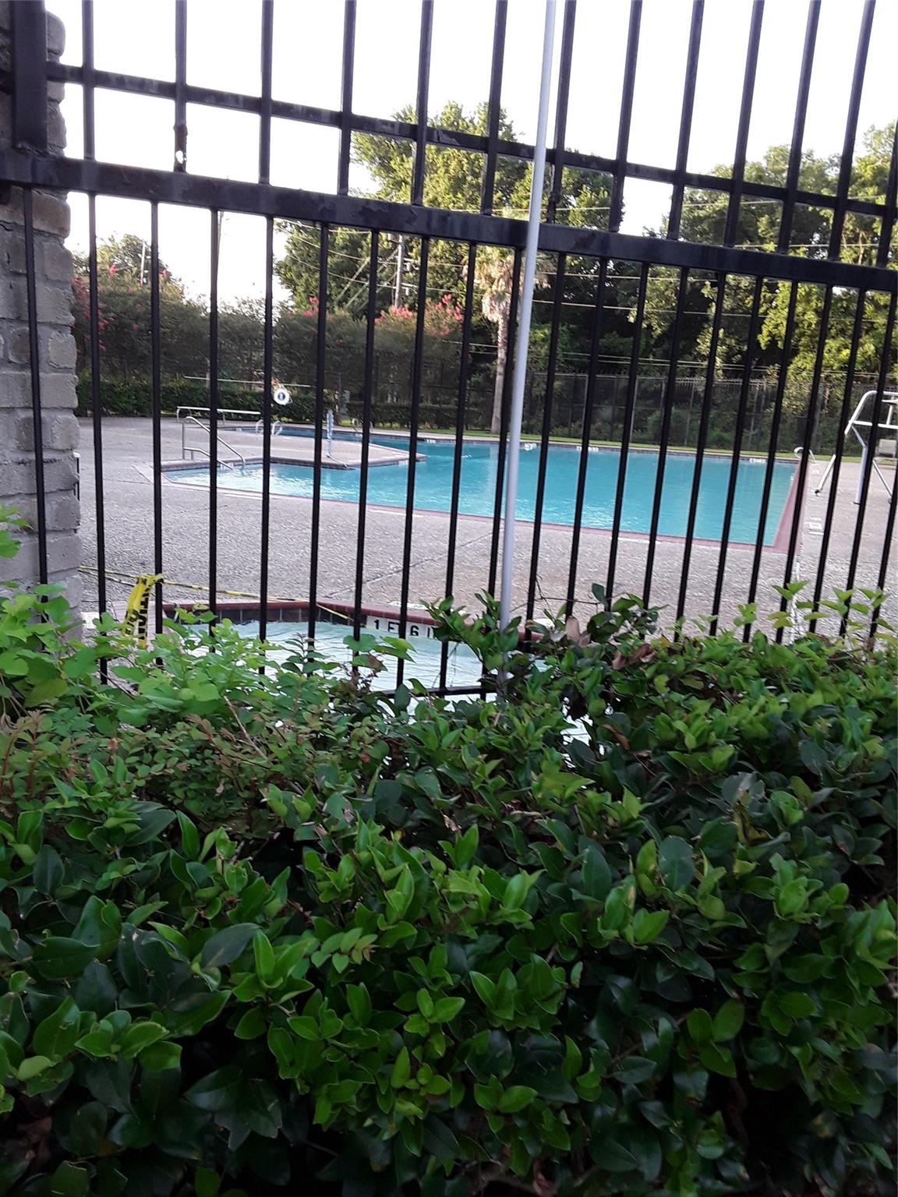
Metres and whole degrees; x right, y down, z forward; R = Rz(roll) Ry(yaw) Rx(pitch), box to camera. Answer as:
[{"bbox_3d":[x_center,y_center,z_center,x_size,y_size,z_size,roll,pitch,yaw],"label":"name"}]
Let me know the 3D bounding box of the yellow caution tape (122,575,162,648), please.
[{"bbox_3d":[-0.671,0.030,2.118,0.088,0.160,0.040,-2,14,-21],"label":"yellow caution tape"}]

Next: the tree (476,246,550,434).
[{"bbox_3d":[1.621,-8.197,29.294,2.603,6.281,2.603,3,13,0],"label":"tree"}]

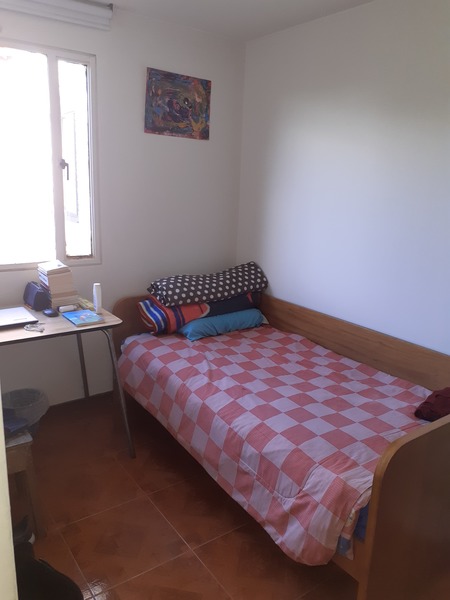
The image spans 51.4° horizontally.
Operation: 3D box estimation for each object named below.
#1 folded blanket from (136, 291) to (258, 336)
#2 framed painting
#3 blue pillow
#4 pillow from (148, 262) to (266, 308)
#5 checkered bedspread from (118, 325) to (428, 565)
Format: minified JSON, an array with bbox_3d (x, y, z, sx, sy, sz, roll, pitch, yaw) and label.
[{"bbox_3d":[-0.165,0.047,3.206,0.824,0.214,0.275,-8,18,-32],"label":"folded blanket"},{"bbox_3d":[-0.292,-1.241,2.995,0.468,0.376,0.022,-6,17,-35],"label":"framed painting"},{"bbox_3d":[-0.020,0.124,3.126,0.657,0.142,0.238,-10,19,-39],"label":"blue pillow"},{"bbox_3d":[-0.101,-0.129,3.109,0.802,0.179,0.260,-13,20,-31],"label":"pillow"},{"bbox_3d":[0.257,0.536,2.498,0.997,0.357,1.864,-8,18,-34],"label":"checkered bedspread"}]

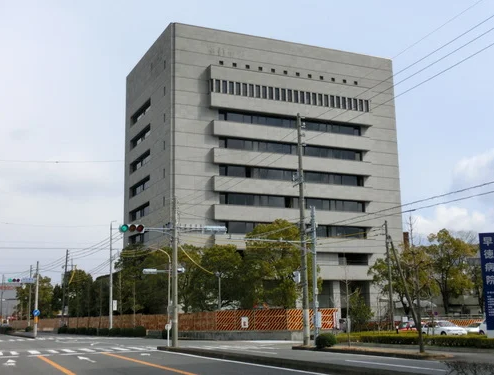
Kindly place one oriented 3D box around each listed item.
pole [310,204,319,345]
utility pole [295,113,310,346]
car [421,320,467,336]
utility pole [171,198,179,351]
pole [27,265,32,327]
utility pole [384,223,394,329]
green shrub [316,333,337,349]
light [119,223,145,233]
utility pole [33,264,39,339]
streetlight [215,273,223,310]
[{"bbox_3d":[3.250,4.244,32.776,0.200,6.687,0.200,5,-13,-24],"label":"pole"},{"bbox_3d":[2.837,1.936,34.658,0.340,11.951,0.340,4,-12,-25],"label":"utility pole"},{"bbox_3d":[14.436,10.622,50.497,1.700,1.420,4.500,4,-12,-25],"label":"car"},{"bbox_3d":[-3.714,4.318,35.263,0.310,7.720,0.310,4,-12,-25],"label":"utility pole"},{"bbox_3d":[-35.367,18.165,111.044,0.300,10.943,0.300,4,-12,-25],"label":"pole"},{"bbox_3d":[13.041,8.238,61.988,0.270,10.360,0.270,4,-12,-25],"label":"utility pole"},{"bbox_3d":[3.597,6.902,30.850,0.980,0.720,0.980,-1,-11,0],"label":"green shrub"},{"bbox_3d":[-5.728,1.991,34.445,1.250,0.420,0.380,3,-12,-21],"label":"light"},{"bbox_3d":[-19.826,10.620,64.146,0.280,7.051,0.280,4,-12,-25],"label":"utility pole"},{"bbox_3d":[-2.156,9.244,54.460,0.500,4.825,0.500,4,-12,-25],"label":"streetlight"}]

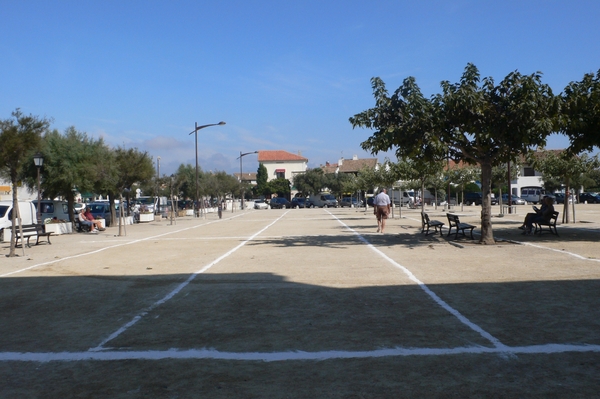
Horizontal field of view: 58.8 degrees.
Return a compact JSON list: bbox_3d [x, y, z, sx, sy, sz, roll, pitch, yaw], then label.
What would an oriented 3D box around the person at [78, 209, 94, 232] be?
[{"bbox_3d":[-10.382,1.052,26.197,0.850,1.180,0.500,-1,0,13],"label":"person"}]

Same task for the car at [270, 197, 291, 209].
[{"bbox_3d":[-2.552,0.520,69.996,1.750,1.460,4.100,-1,0,-16],"label":"car"}]

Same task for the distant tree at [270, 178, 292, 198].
[{"bbox_3d":[-2.927,-0.976,80.000,3.700,4.600,3.700,-1,0,0],"label":"distant tree"}]

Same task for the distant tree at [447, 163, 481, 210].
[{"bbox_3d":[13.373,-0.916,43.991,2.700,3.850,2.700,-1,0,0],"label":"distant tree"}]

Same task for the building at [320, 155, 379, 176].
[{"bbox_3d":[9.010,-3.420,97.000,11.000,8.700,9.000,-1,0,-4],"label":"building"}]

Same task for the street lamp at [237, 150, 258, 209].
[{"bbox_3d":[-7.102,-2.585,72.500,2.950,8.000,0.400,-1,0,0],"label":"street lamp"}]

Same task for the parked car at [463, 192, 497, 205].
[{"bbox_3d":[24.428,-0.054,72.200,4.250,1.680,1.800,-1,0,35],"label":"parked car"}]

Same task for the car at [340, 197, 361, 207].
[{"bbox_3d":[7.178,0.329,75.000,1.700,1.450,4.100,-1,0,-24],"label":"car"}]

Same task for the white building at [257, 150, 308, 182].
[{"bbox_3d":[-2.855,-3.258,89.500,8.200,9.400,9.000,-1,0,0],"label":"white building"}]

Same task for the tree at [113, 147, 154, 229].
[{"bbox_3d":[-7.336,-0.363,23.200,1.900,3.800,1.900,-1,0,0],"label":"tree"}]

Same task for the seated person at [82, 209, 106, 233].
[{"bbox_3d":[-10.341,1.028,26.947,0.900,1.220,0.520,-1,0,13],"label":"seated person"}]

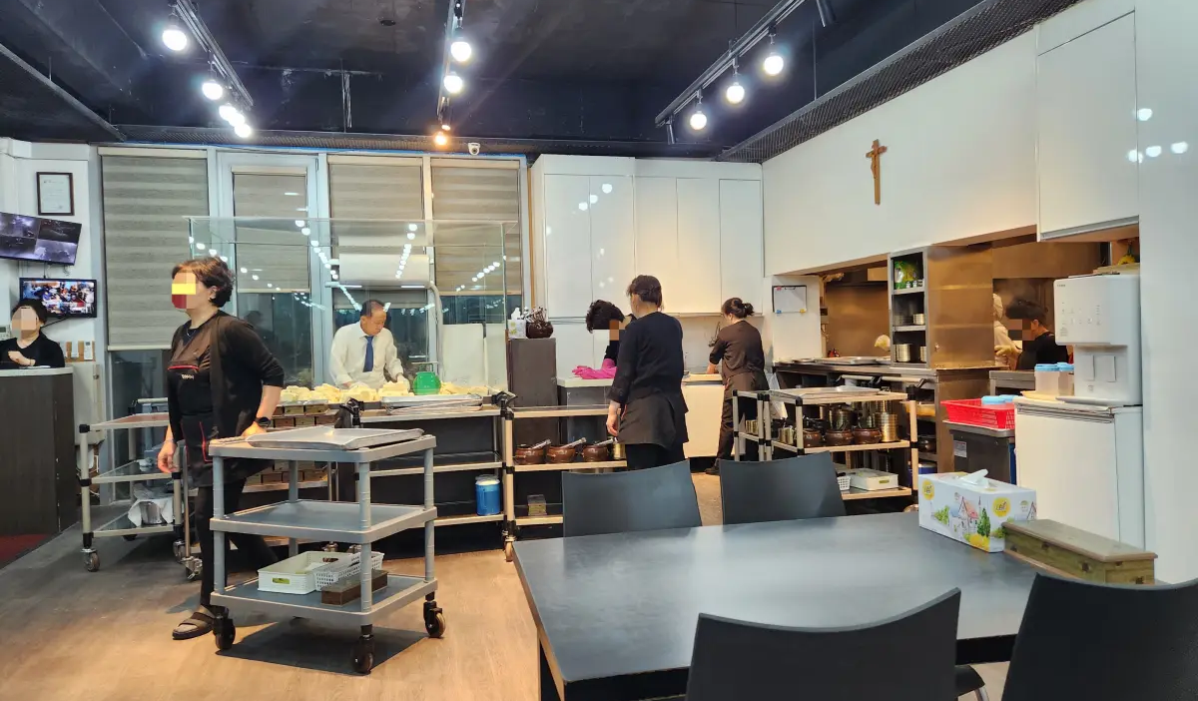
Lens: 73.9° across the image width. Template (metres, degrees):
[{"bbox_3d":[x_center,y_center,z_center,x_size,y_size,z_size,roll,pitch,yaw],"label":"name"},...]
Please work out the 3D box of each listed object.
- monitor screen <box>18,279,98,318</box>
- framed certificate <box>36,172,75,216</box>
[{"bbox_3d":[-4.165,-0.399,6.143,0.530,0.305,0.050,-2,1,-14],"label":"monitor screen"},{"bbox_3d":[-4.198,-1.208,6.153,0.245,0.330,0.025,-2,1,-14],"label":"framed certificate"}]

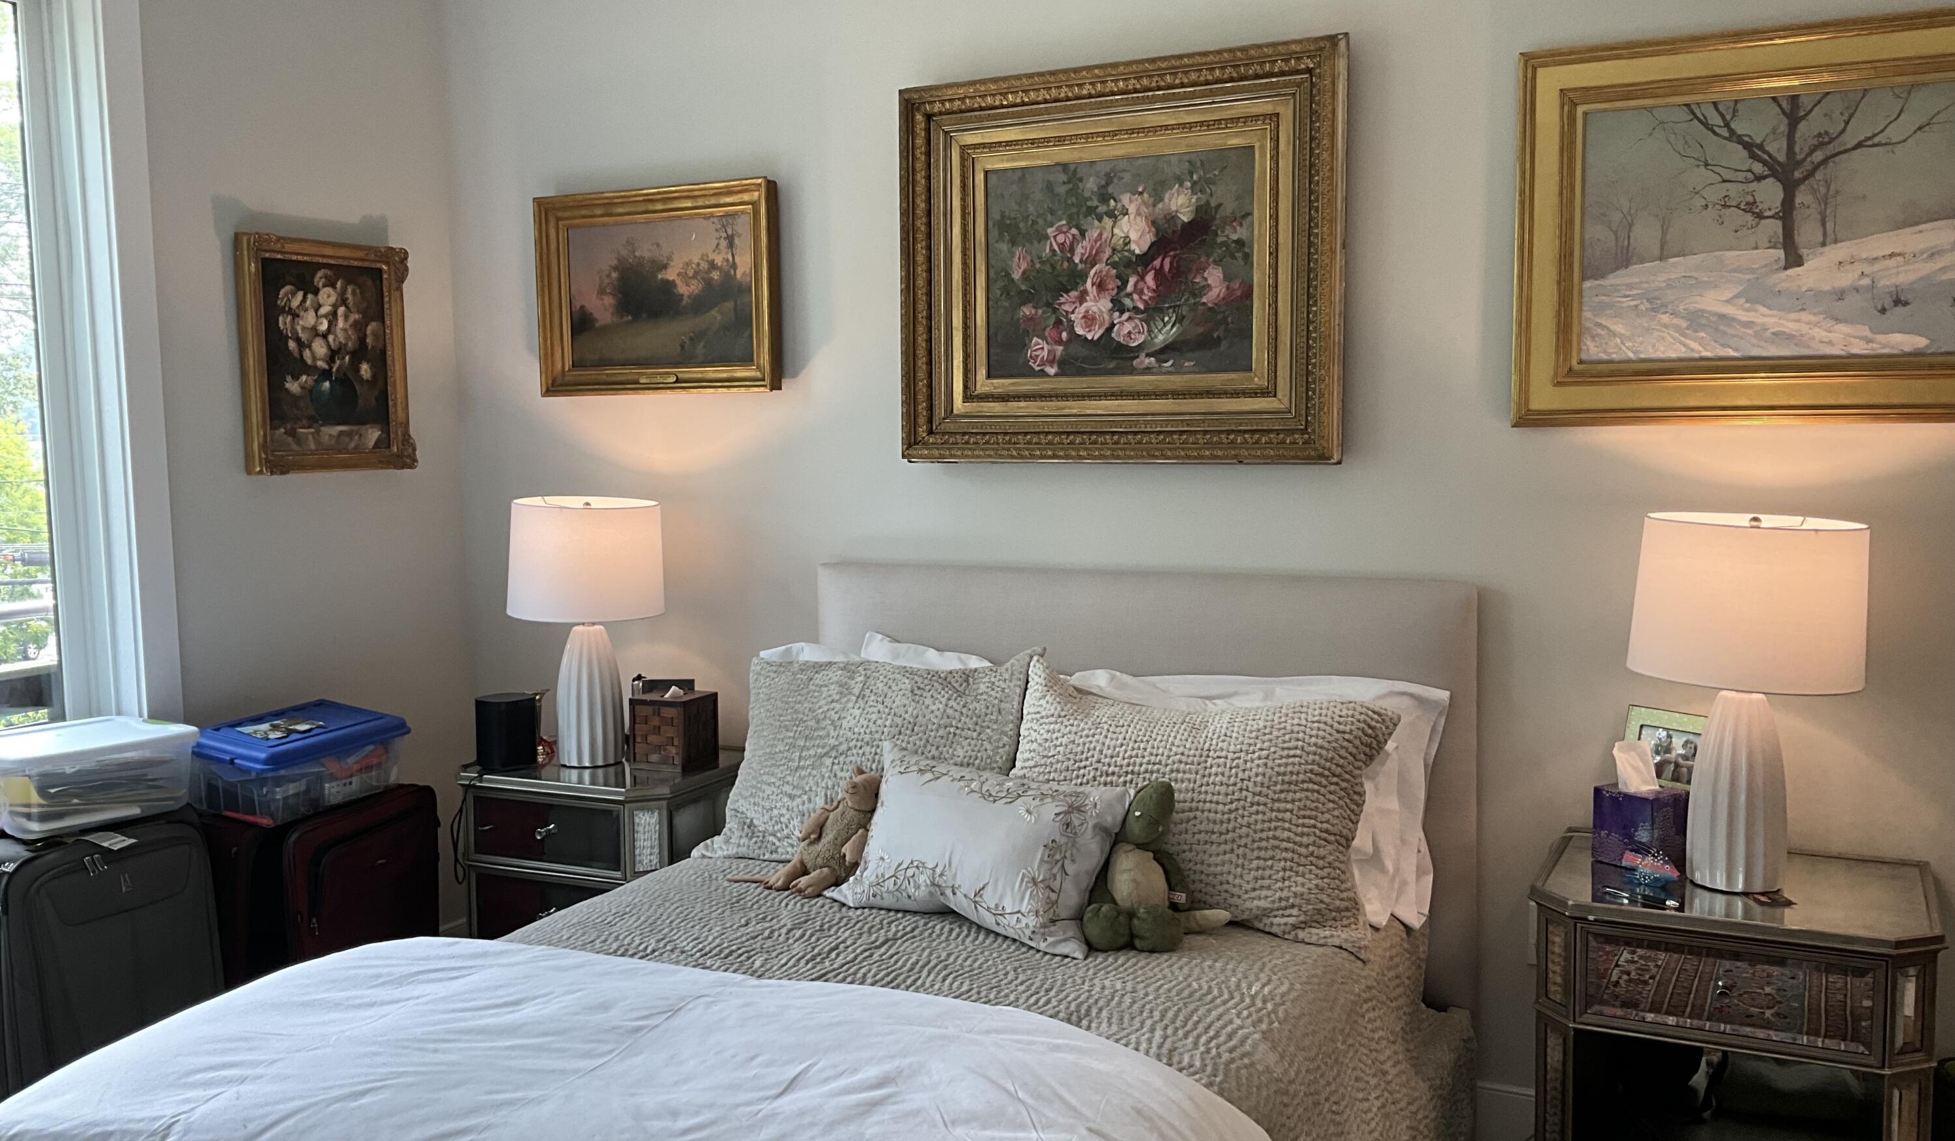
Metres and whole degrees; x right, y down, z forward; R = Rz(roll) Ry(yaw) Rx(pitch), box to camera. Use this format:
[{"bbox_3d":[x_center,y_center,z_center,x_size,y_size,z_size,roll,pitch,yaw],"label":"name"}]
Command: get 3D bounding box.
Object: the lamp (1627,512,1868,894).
[{"bbox_3d":[1.234,0.211,2.632,0.347,0.596,0.347,2,6,27],"label":"lamp"}]

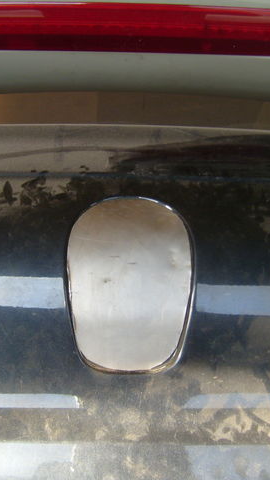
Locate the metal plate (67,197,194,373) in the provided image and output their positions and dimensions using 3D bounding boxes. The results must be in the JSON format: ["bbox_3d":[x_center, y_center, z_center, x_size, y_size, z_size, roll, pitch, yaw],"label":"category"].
[{"bbox_3d":[-0.004,0.044,0.640,0.122,0.178,0.014,1,-10,1],"label":"metal plate"}]

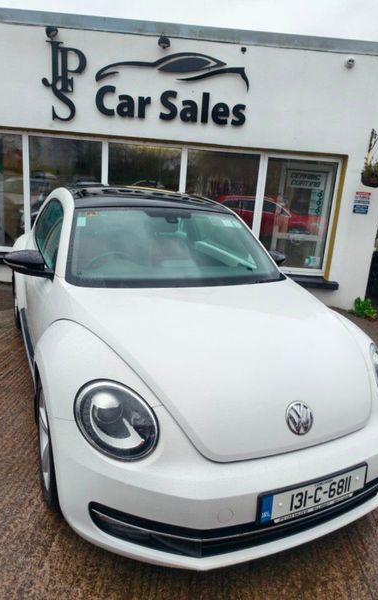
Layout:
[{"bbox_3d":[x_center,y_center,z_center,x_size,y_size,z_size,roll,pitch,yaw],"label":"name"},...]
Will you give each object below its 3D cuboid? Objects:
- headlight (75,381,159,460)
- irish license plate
[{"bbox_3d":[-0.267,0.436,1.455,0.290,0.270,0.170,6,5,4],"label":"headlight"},{"bbox_3d":[0.486,0.733,1.513,0.525,0.118,0.020,-3,11,-25],"label":"irish license plate"}]

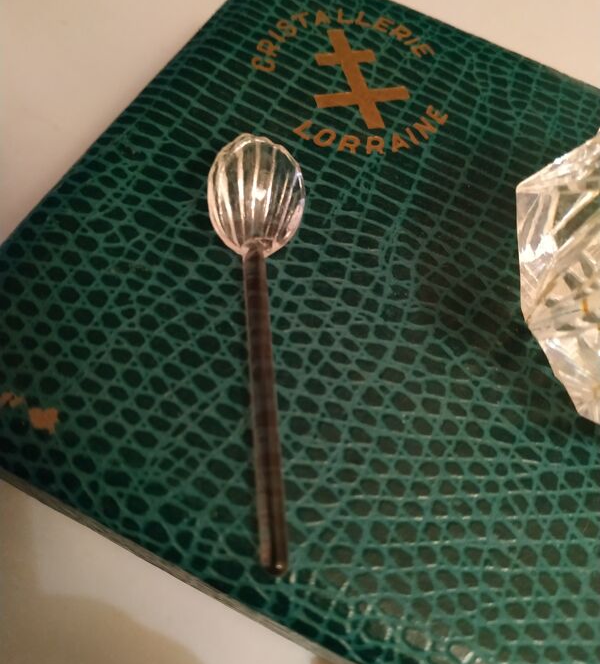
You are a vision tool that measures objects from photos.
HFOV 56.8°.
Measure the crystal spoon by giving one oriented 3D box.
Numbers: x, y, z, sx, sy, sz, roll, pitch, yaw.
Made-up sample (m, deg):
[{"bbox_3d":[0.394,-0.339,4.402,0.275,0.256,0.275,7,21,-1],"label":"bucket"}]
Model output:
[{"bbox_3d":[-0.006,-0.001,0.099,0.019,0.011,0.080,-2,64,-8],"label":"crystal spoon"}]

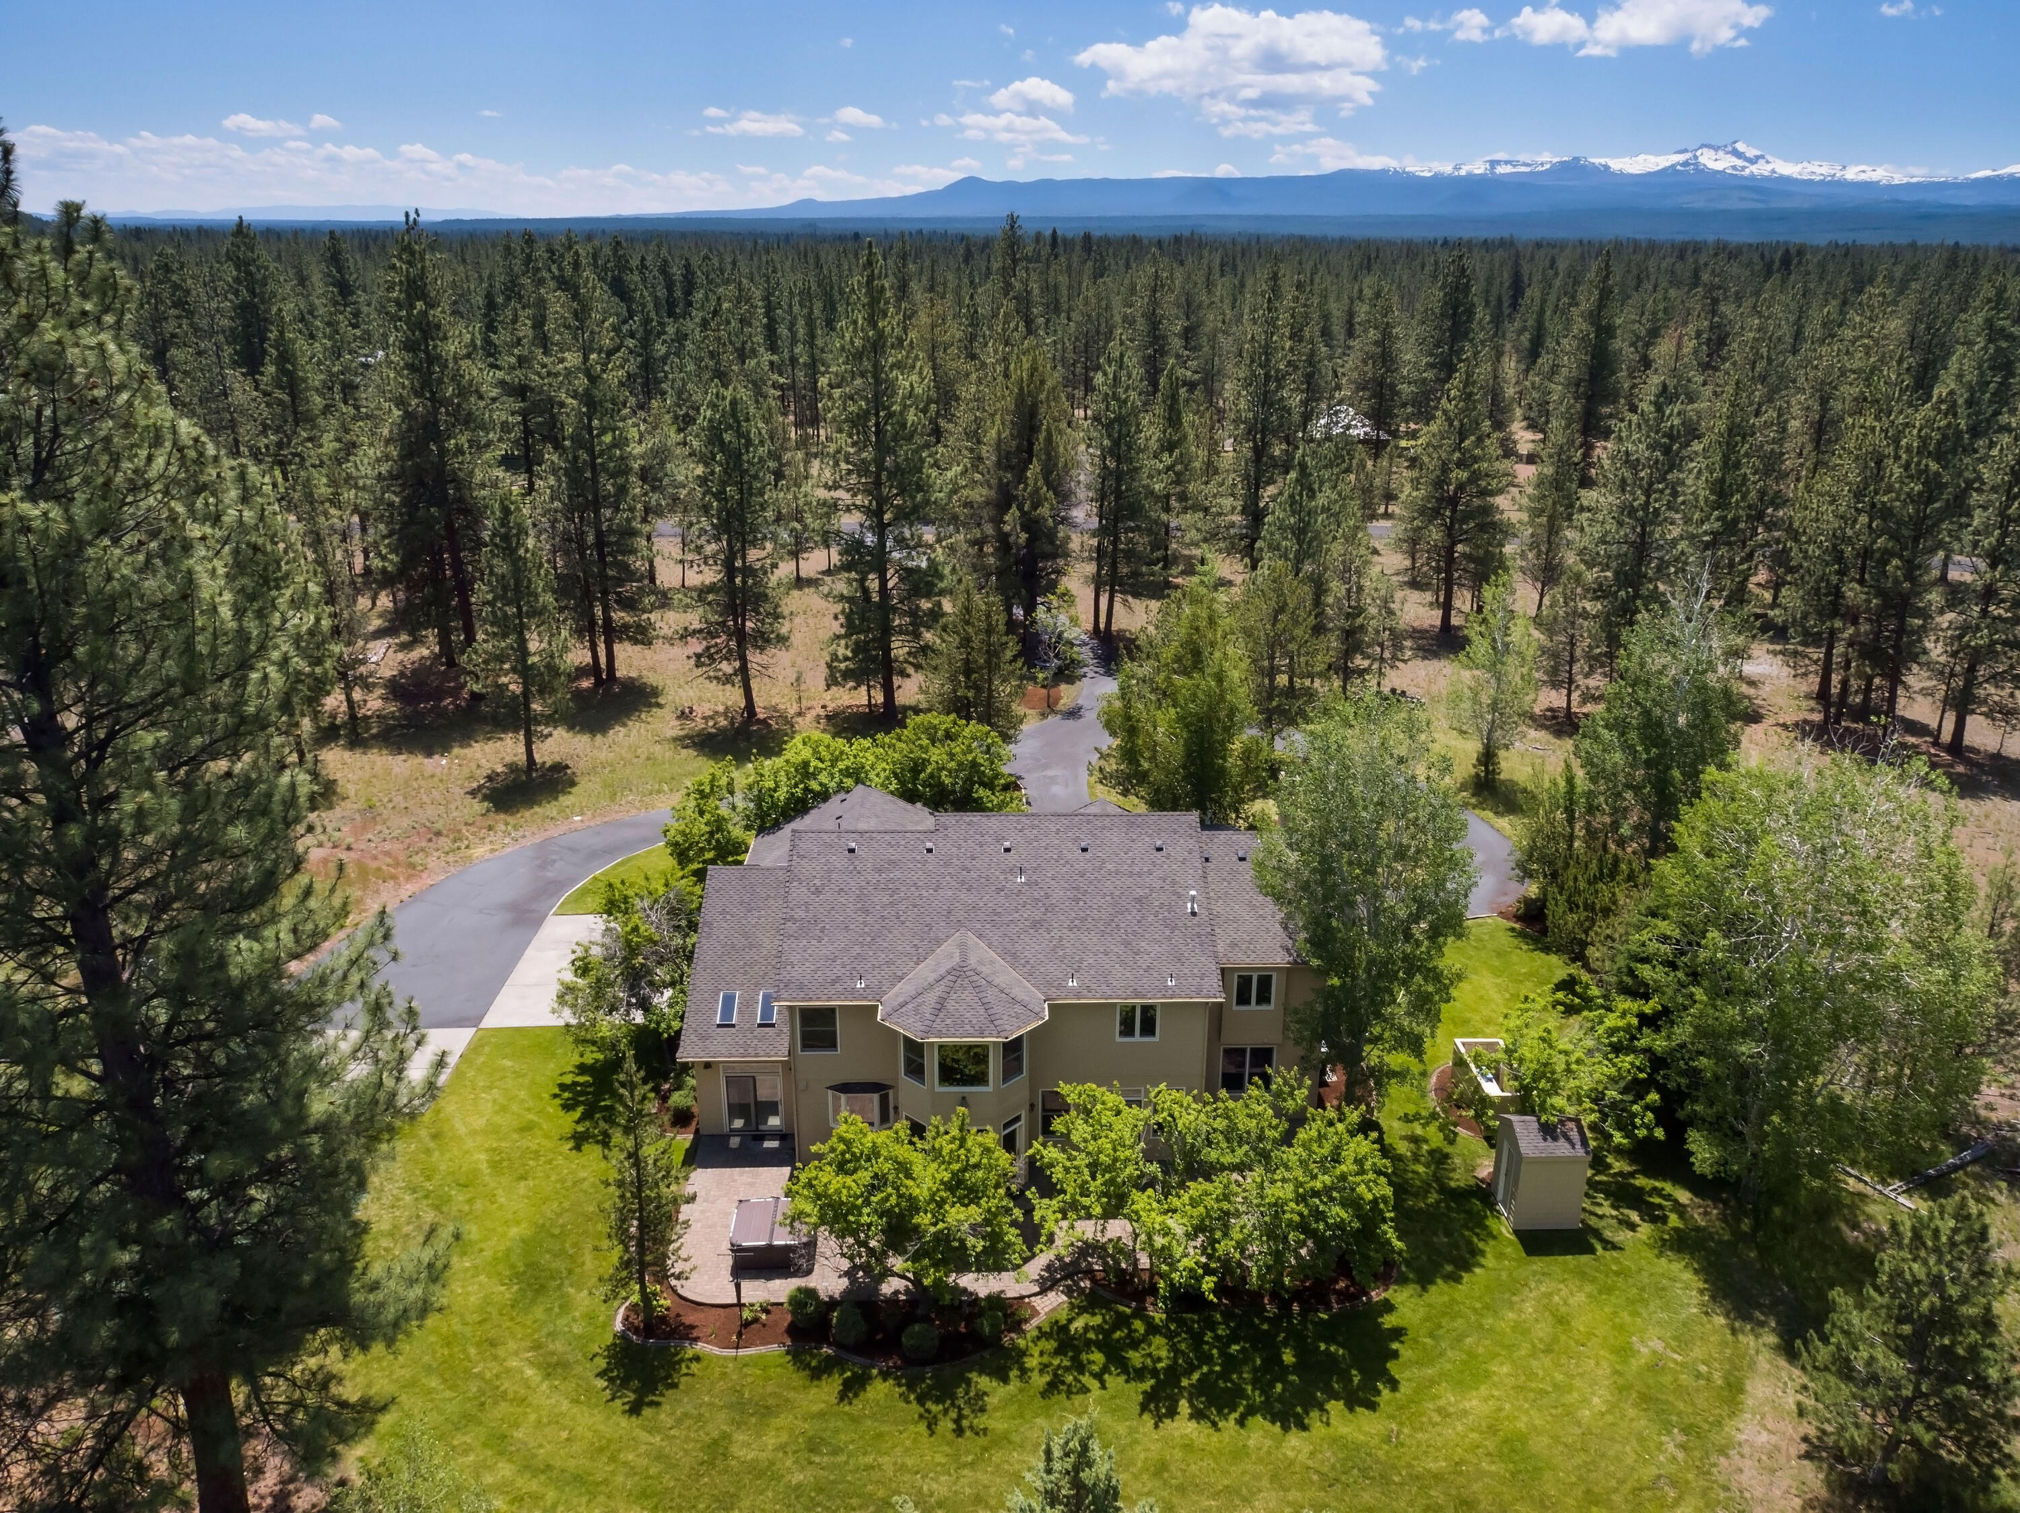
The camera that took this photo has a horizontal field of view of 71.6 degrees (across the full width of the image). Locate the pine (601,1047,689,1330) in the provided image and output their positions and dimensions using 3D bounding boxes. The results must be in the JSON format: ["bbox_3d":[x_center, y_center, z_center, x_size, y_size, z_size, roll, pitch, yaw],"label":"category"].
[{"bbox_3d":[-9.200,11.090,35.149,2.050,8.600,2.050,0,21,0],"label":"pine"}]

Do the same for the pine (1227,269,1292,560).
[{"bbox_3d":[20.000,-26.672,111.901,5.000,23.800,5.000,0,21,0],"label":"pine"}]

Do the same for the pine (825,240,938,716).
[{"bbox_3d":[-6.885,-14.238,75.700,6.500,25.810,6.500,1,21,0],"label":"pine"}]

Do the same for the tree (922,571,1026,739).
[{"bbox_3d":[-1.949,-5.411,75.770,5.800,9.340,5.800,1,21,0],"label":"tree"}]

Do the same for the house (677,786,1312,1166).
[{"bbox_3d":[0.100,5.878,47.822,21.200,9.200,17.400,0,21,-1],"label":"house"}]

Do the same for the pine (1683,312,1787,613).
[{"bbox_3d":[51.700,-20.725,99.404,6.400,21.700,6.400,0,21,0],"label":"pine"}]

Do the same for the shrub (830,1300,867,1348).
[{"bbox_3d":[-4.180,14.627,36.192,0.970,1.250,0.970,0,21,0],"label":"shrub"}]

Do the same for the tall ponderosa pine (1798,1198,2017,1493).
[{"bbox_3d":[19.688,12.848,30.457,5.000,7.970,5.000,0,20,0],"label":"tall ponderosa pine"}]

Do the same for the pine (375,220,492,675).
[{"bbox_3d":[-34.819,-18.218,84.199,6.800,26.750,6.800,1,21,0],"label":"pine"}]

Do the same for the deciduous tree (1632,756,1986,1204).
[{"bbox_3d":[22.900,6.439,40.536,9.700,13.400,9.500,0,21,0],"label":"deciduous tree"}]

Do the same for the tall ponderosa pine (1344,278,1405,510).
[{"bbox_3d":[39.111,-39.459,149.052,6.600,21.710,6.600,1,21,0],"label":"tall ponderosa pine"}]

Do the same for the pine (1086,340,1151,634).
[{"bbox_3d":[7.331,-18.353,96.355,4.200,20.640,4.200,0,20,0],"label":"pine"}]

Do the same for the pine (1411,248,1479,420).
[{"bbox_3d":[47.800,-42.605,152.915,6.800,24.000,6.600,0,21,0],"label":"pine"}]

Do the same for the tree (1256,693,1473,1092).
[{"bbox_3d":[11.007,4.812,43.114,6.400,14.170,6.200,0,20,0],"label":"tree"}]

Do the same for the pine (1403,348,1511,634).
[{"bbox_3d":[30.458,-17.788,95.168,7.400,19.260,7.400,1,21,0],"label":"pine"}]

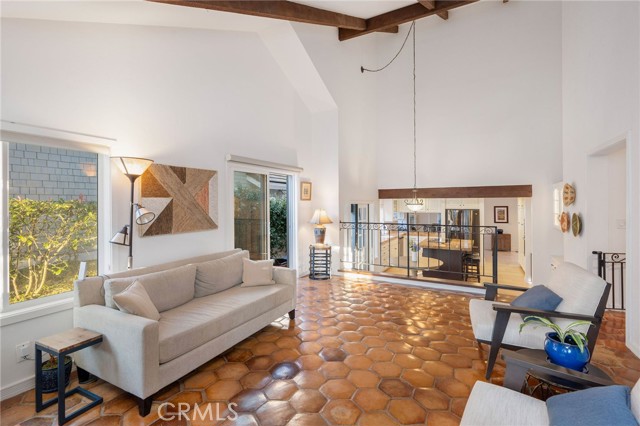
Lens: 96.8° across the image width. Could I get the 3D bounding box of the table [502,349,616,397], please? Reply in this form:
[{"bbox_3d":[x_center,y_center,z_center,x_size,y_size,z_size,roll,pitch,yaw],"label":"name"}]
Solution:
[{"bbox_3d":[1.428,1.150,1.693,0.470,0.440,0.470,1,1,28],"label":"table"}]

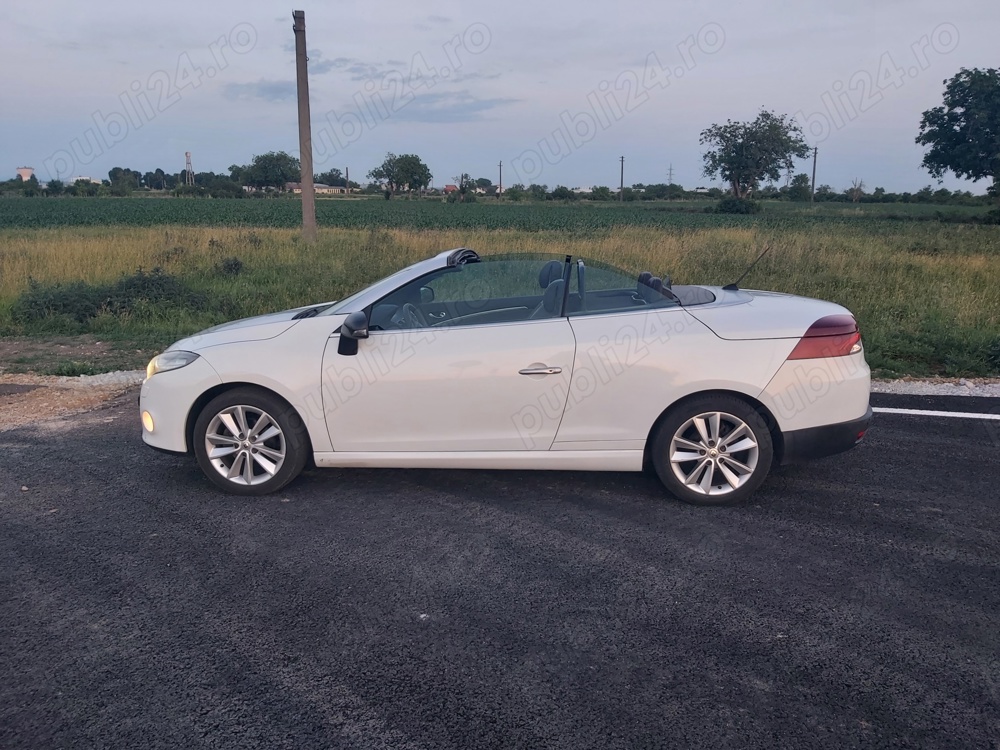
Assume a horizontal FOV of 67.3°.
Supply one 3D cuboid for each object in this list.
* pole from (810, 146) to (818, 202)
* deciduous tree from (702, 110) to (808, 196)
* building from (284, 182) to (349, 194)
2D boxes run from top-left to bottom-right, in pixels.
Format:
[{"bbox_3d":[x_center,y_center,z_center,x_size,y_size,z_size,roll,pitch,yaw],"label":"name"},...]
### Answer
[{"bbox_3d":[48.545,-30.837,115.945,0.450,8.200,0.400,0,14,0],"label":"pole"},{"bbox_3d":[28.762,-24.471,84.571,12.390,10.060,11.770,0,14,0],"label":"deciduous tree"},{"bbox_3d":[-92.837,-94.355,380.000,30.000,5.900,10.000,-2,14,-7],"label":"building"}]

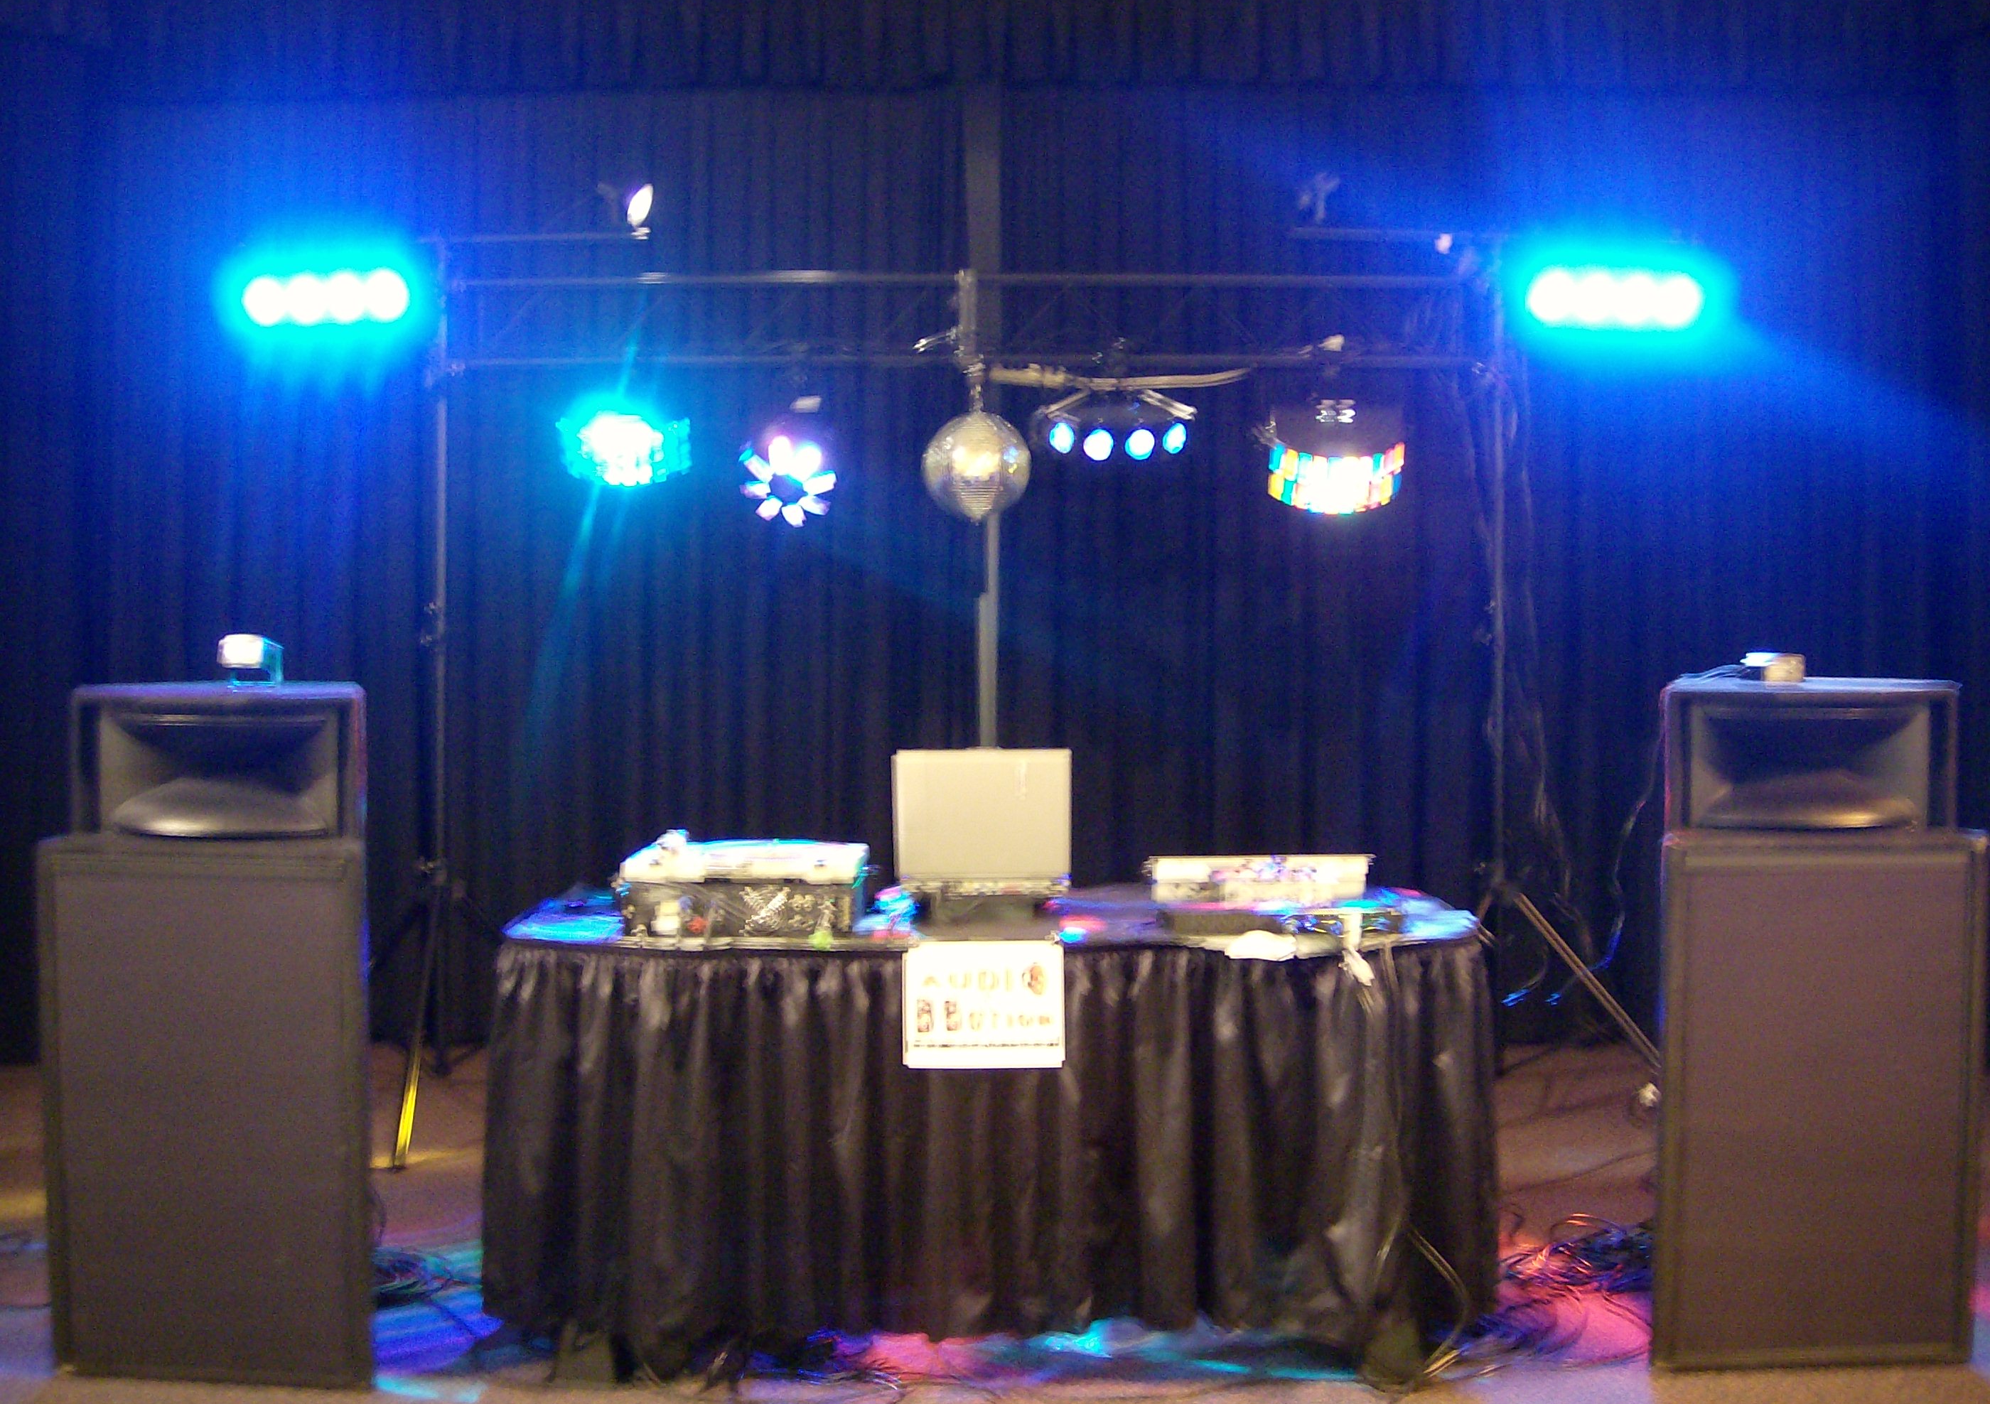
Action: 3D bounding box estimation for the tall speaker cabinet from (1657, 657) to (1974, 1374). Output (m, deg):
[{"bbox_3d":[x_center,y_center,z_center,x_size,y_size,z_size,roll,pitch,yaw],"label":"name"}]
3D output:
[{"bbox_3d":[1.454,0.570,3.924,0.565,1.205,0.530,0,3,-1],"label":"tall speaker cabinet"}]

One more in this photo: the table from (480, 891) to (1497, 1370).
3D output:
[{"bbox_3d":[-0.007,0.793,4.099,1.850,0.745,0.780,0,3,0],"label":"table"}]

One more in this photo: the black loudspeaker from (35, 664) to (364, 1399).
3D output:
[{"bbox_3d":[-1.381,0.571,3.904,0.570,1.205,0.530,0,3,2],"label":"black loudspeaker"}]

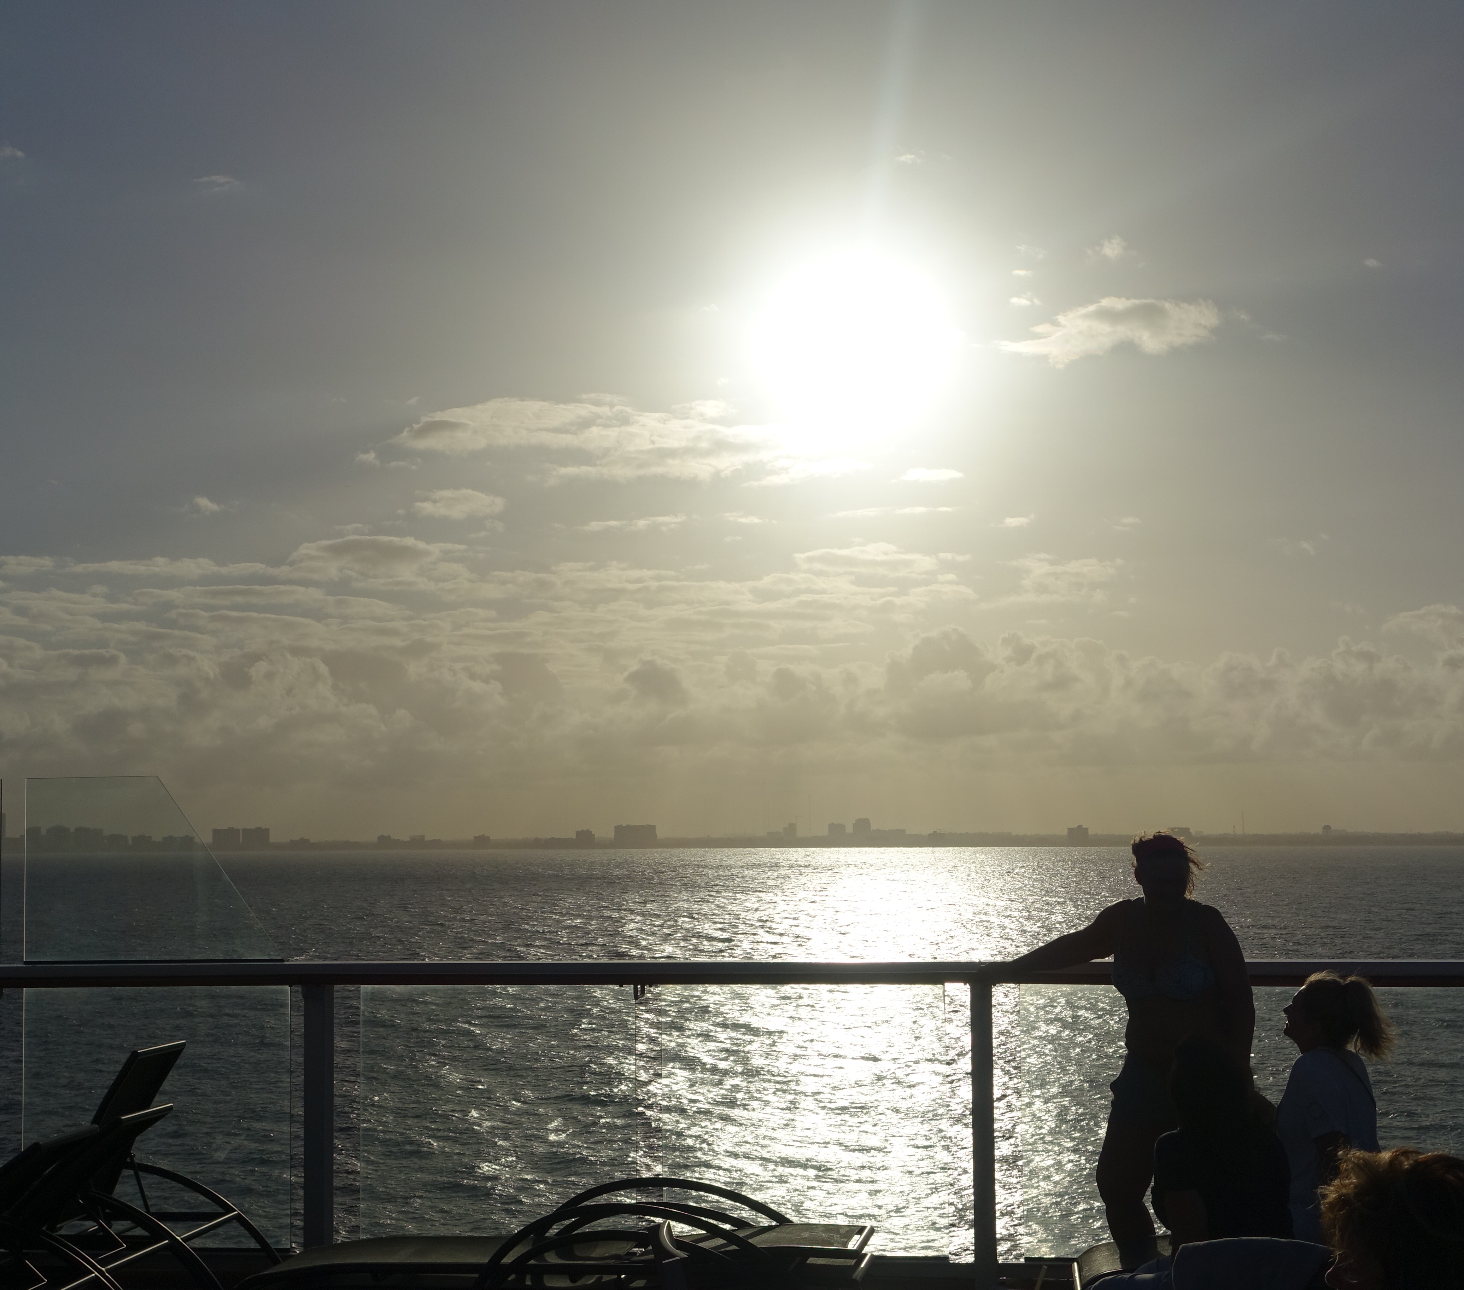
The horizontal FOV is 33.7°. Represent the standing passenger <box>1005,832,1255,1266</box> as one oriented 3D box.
[{"bbox_3d":[1.397,1.482,8.435,0.860,1.640,0.450,-2,-5,21],"label":"standing passenger"}]

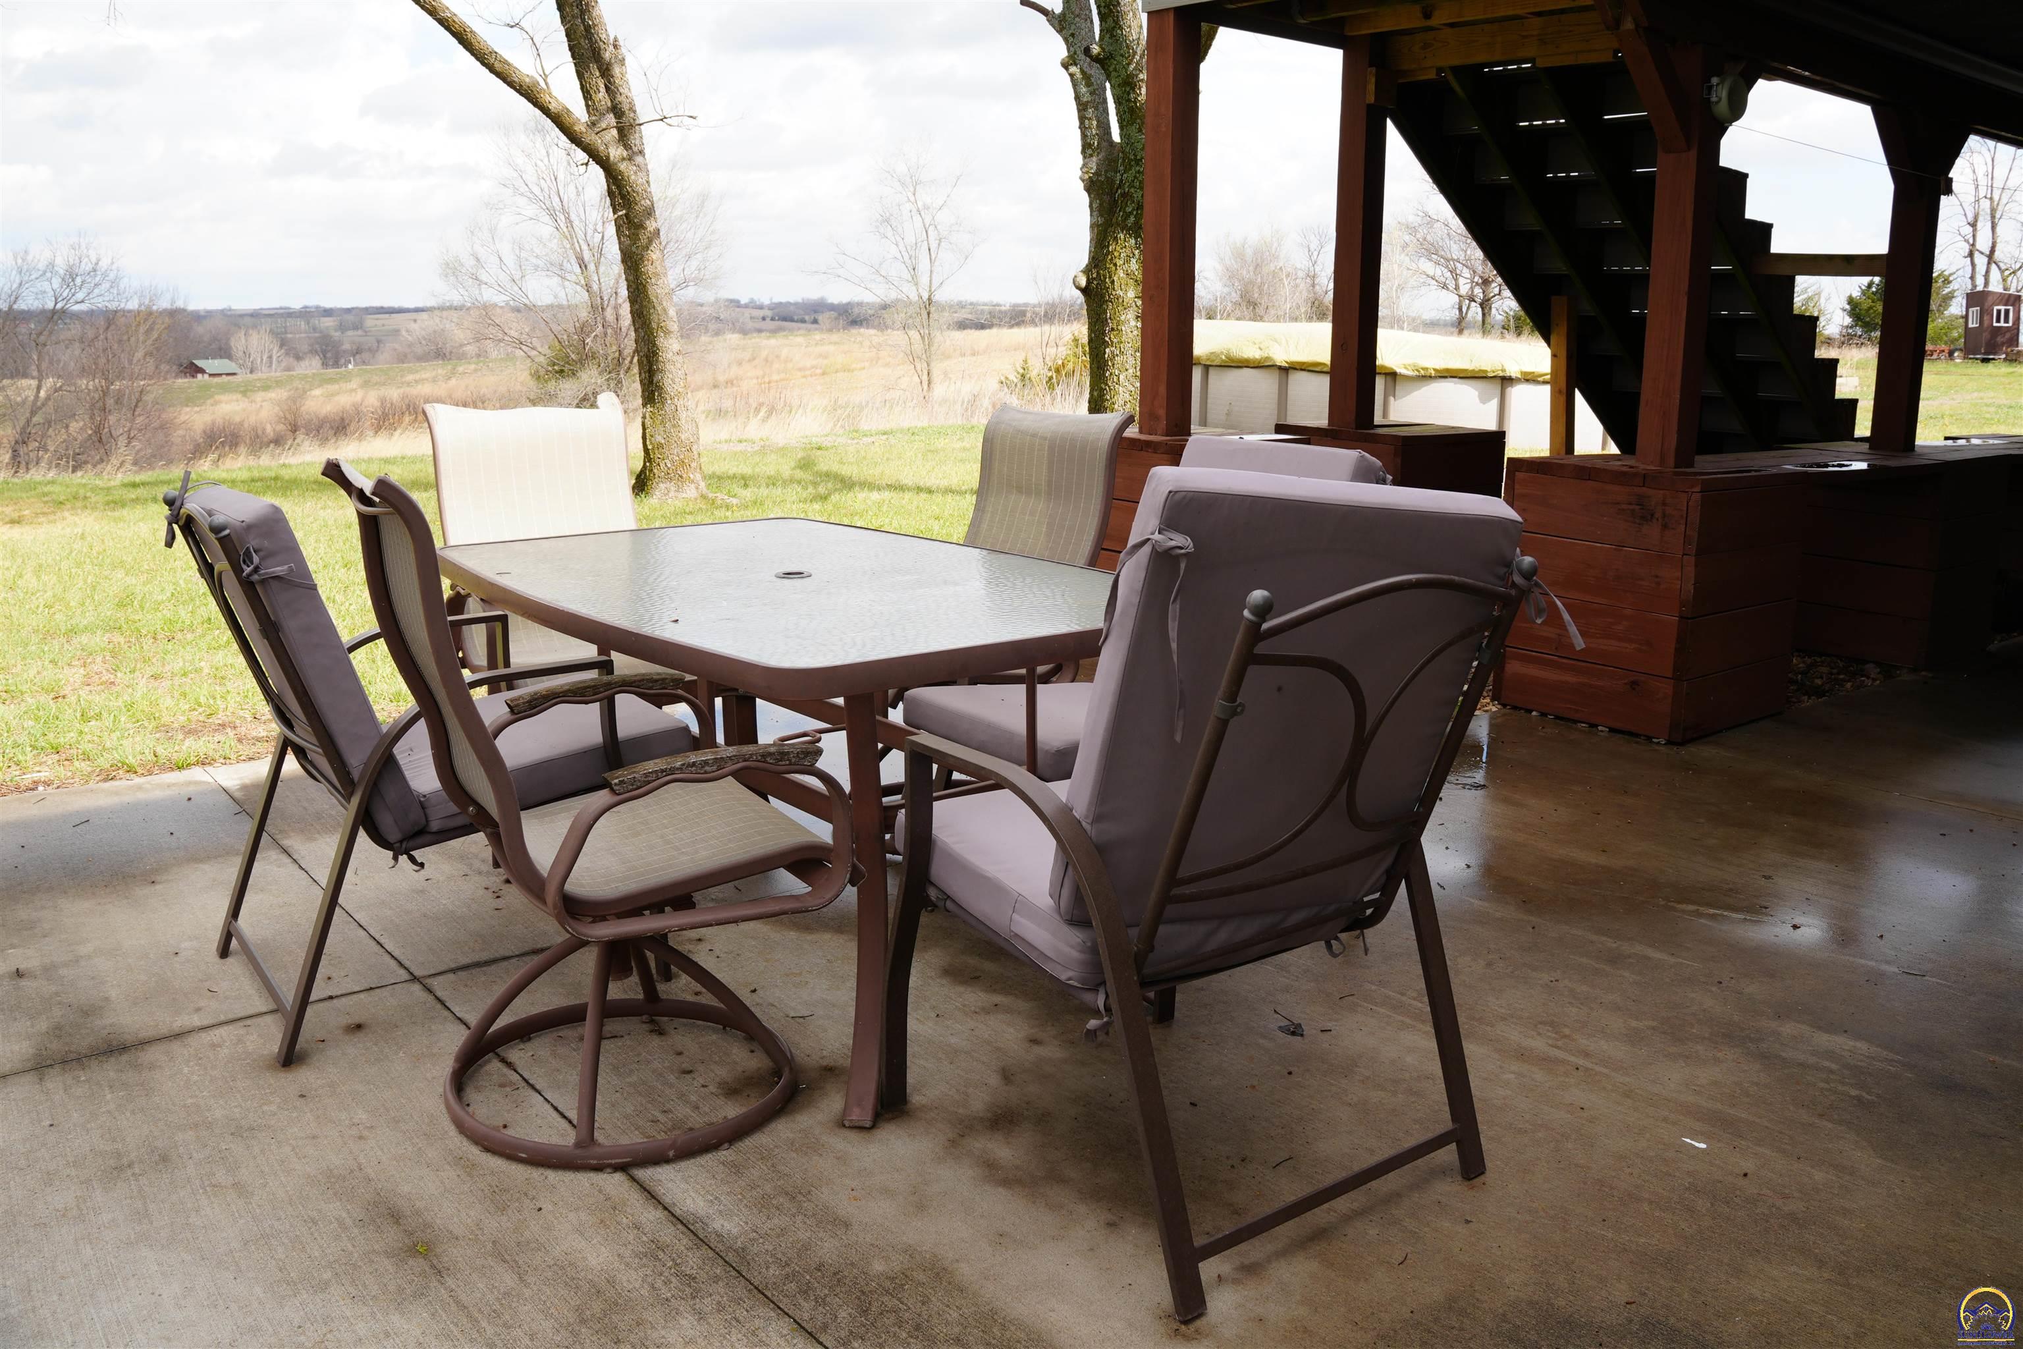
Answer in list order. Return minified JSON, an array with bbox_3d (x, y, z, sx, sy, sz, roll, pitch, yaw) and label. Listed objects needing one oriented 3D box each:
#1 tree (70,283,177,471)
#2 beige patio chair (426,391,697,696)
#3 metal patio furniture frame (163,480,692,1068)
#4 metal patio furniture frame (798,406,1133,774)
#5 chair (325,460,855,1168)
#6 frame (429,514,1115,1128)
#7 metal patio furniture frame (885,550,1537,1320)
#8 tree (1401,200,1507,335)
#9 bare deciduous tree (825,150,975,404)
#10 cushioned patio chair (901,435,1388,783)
[{"bbox_3d":[-15.209,-5.094,26.000,1.840,3.250,1.840,0,13,0],"label":"tree"},{"bbox_3d":[-1.118,-0.157,3.833,0.620,1.030,0.660,-8,15,-32],"label":"beige patio chair"},{"bbox_3d":[-1.103,0.096,2.852,0.760,0.970,0.610,-9,16,-35],"label":"metal patio furniture frame"},{"bbox_3d":[-0.127,-0.075,3.478,0.660,1.030,0.620,-8,15,-33],"label":"metal patio furniture frame"},{"bbox_3d":[-0.650,0.173,2.379,0.660,1.030,0.620,-8,15,-31],"label":"chair"},{"bbox_3d":[-0.450,0.140,3.216,1.070,0.725,1.700,-10,16,-37],"label":"frame"},{"bbox_3d":[0.250,0.217,2.215,0.610,1.020,0.760,-9,16,-36],"label":"metal patio furniture frame"},{"bbox_3d":[19.333,-17.478,65.000,5.420,6.090,5.420,0,13,0],"label":"tree"},{"bbox_3d":[-1.969,-7.063,27.000,2.670,4.580,2.670,0,13,0],"label":"bare deciduous tree"},{"bbox_3d":[0.288,0.016,3.167,0.780,0.990,0.610,-8,15,-31],"label":"cushioned patio chair"}]

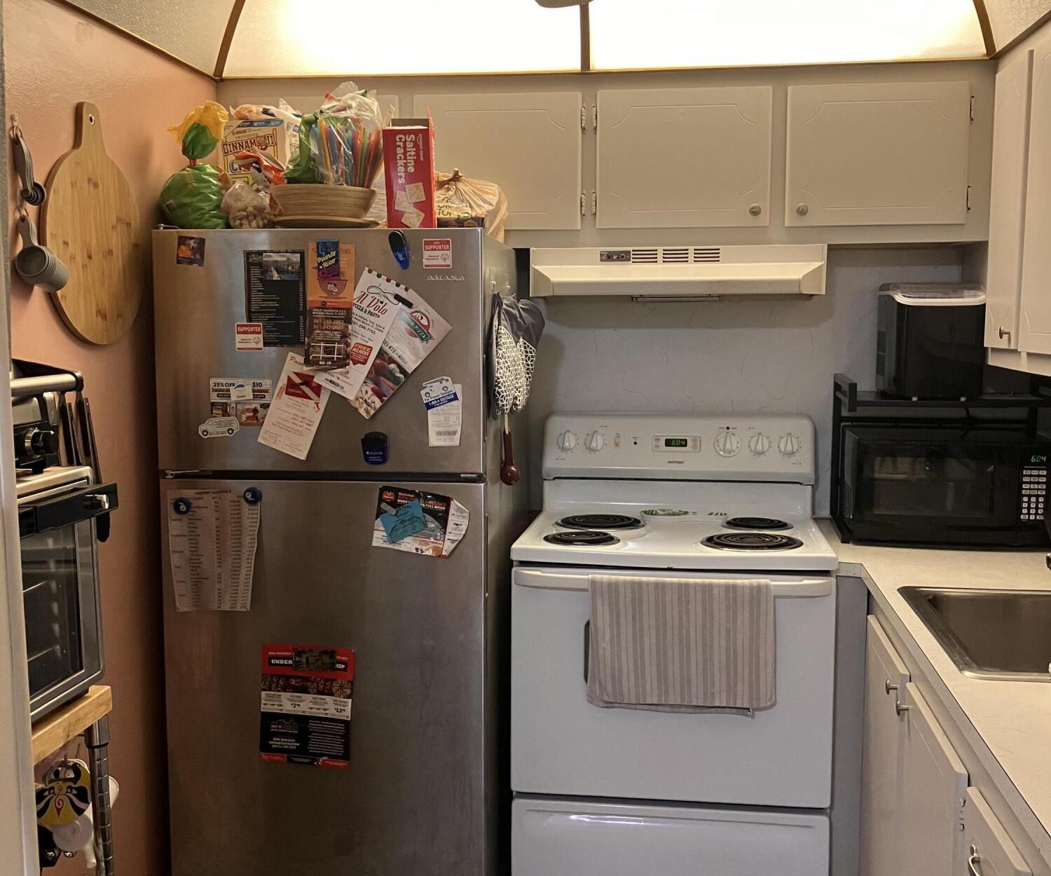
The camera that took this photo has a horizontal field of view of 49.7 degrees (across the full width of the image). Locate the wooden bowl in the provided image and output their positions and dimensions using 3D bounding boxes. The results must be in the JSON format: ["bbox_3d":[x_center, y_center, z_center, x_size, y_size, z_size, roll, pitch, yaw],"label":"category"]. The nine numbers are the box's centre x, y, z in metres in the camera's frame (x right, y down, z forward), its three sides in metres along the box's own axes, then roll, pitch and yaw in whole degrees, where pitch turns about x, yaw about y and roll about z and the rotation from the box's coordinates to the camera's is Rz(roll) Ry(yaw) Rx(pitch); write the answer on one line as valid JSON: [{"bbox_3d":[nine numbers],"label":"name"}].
[{"bbox_3d":[-0.477,-0.553,2.695,0.240,0.088,0.240,0,6,0],"label":"wooden bowl"}]

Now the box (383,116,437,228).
[{"bbox_3d":[-0.272,-0.604,2.638,0.106,0.250,0.105,1,6,5],"label":"box"}]

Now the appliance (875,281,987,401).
[{"bbox_3d":[1.036,-0.250,2.912,0.210,0.282,0.285,1,6,7],"label":"appliance"}]

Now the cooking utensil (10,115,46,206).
[{"bbox_3d":[-0.906,-0.505,2.066,0.040,0.160,0.055,1,6,7],"label":"cooking utensil"}]

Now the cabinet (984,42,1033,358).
[{"bbox_3d":[1.247,-0.526,2.567,0.300,0.645,0.275,1,6,7],"label":"cabinet"}]

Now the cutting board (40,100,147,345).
[{"bbox_3d":[-0.896,-0.441,2.353,0.022,0.490,0.390,1,6,7],"label":"cutting board"}]

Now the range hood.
[{"bbox_3d":[0.398,-0.438,2.995,0.762,0.132,0.440,1,6,7],"label":"range hood"}]

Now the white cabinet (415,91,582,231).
[{"bbox_3d":[-0.053,-0.730,3.083,0.435,0.355,0.300,1,6,7],"label":"white cabinet"}]

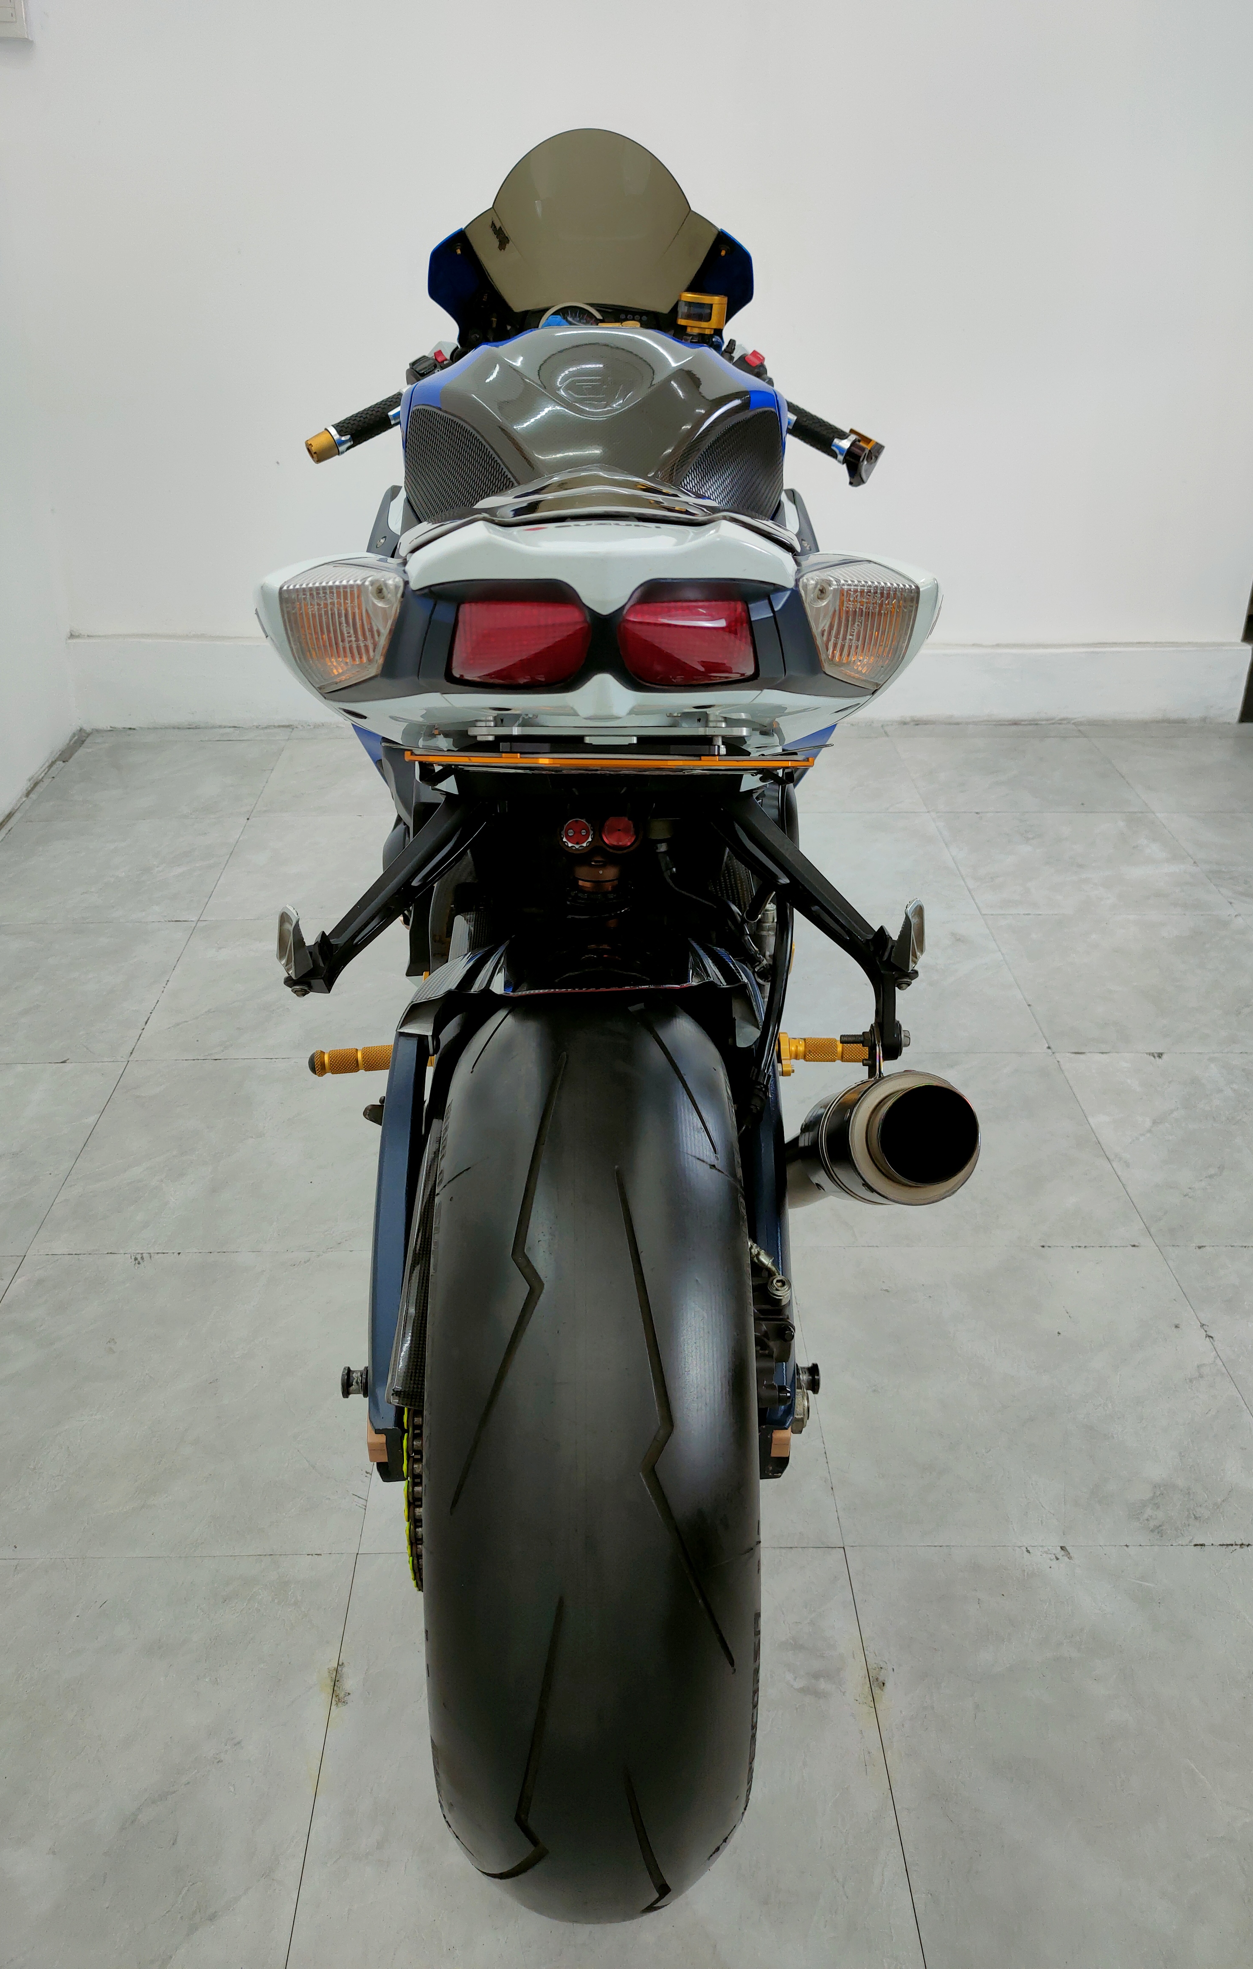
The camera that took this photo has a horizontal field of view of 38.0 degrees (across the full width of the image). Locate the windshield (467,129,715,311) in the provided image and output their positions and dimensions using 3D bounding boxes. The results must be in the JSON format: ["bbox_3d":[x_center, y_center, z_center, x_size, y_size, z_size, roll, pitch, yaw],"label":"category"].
[{"bbox_3d":[-0.045,-0.959,2.309,0.330,0.225,0.340,0,24,-1],"label":"windshield"}]

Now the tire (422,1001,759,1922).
[{"bbox_3d":[-0.025,0.314,1.311,0.195,0.644,0.644,0,24,-1],"label":"tire"}]

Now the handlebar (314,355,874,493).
[{"bbox_3d":[-0.041,-0.657,2.138,0.680,0.130,0.200,0,24,-1],"label":"handlebar"}]

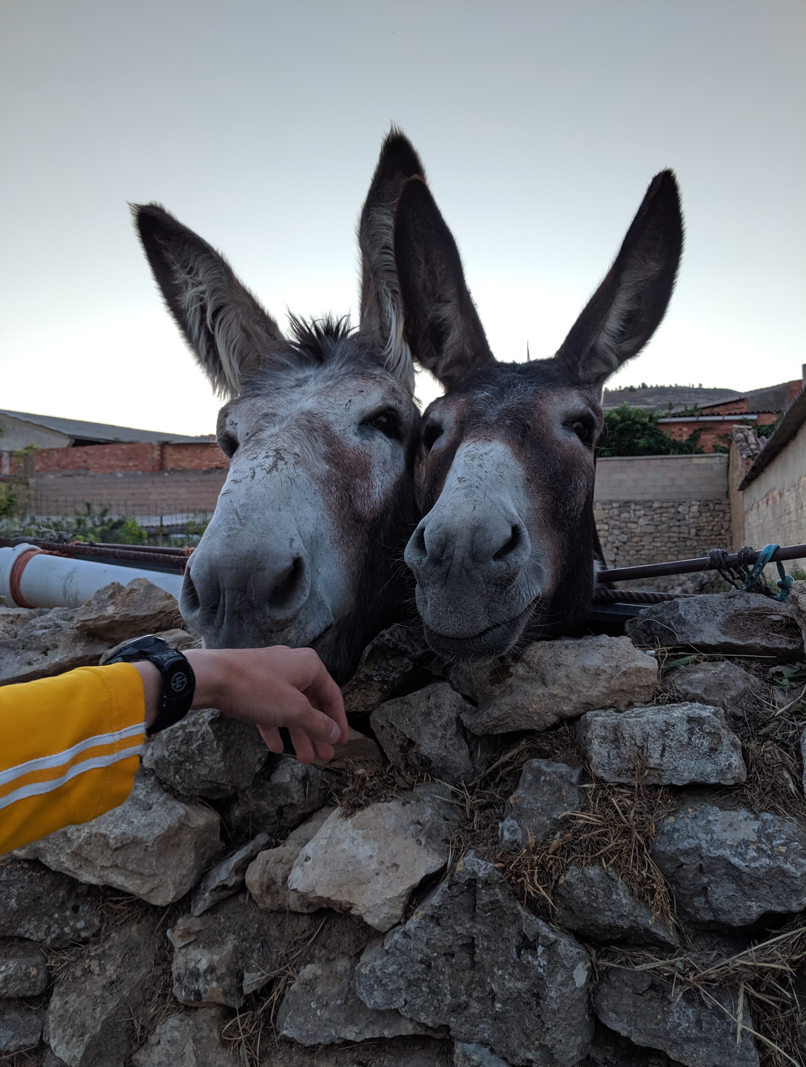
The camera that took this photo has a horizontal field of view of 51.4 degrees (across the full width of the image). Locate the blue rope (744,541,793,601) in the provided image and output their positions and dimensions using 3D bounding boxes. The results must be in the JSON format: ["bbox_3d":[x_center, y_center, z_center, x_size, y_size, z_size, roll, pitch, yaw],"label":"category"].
[{"bbox_3d":[0.540,0.058,1.240,0.072,0.084,0.050,0,0,15],"label":"blue rope"}]

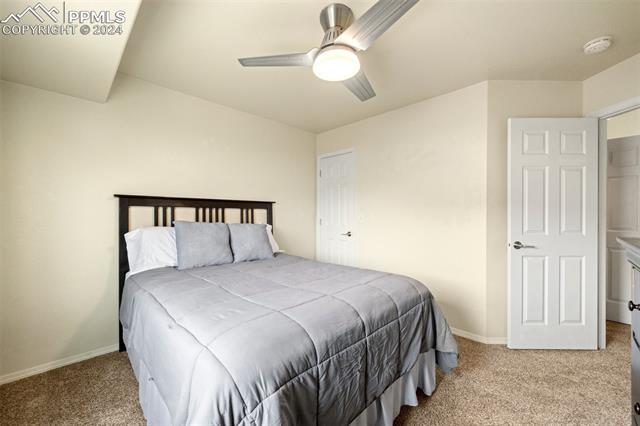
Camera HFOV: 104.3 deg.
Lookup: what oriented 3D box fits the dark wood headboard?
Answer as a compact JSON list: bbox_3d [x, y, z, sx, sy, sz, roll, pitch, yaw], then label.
[{"bbox_3d":[-1.190,0.526,2.703,1.617,1.350,0.077,0,0,-45],"label":"dark wood headboard"}]

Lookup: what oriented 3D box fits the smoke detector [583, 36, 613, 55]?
[{"bbox_3d":[1.989,-1.195,1.785,0.137,0.045,0.137,0,0,-45],"label":"smoke detector"}]

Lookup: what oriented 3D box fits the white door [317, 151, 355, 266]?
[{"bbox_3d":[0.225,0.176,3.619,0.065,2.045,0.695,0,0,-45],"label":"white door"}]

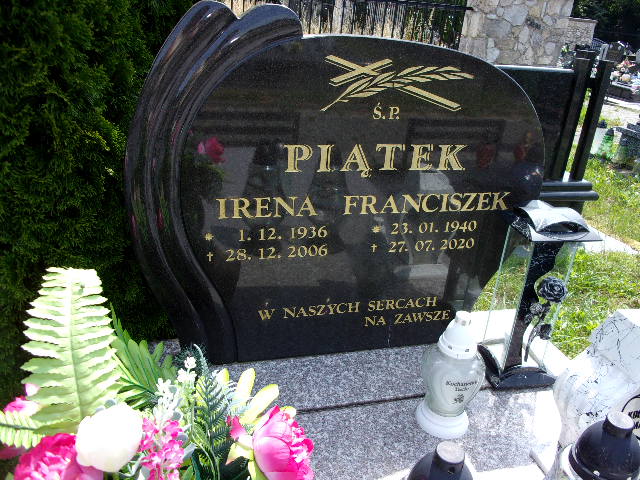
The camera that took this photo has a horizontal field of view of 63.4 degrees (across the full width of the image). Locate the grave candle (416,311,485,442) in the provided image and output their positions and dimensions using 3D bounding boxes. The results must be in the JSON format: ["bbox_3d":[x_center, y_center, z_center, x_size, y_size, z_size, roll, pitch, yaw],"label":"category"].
[{"bbox_3d":[0.300,0.296,1.179,0.136,0.293,0.125,3,24,-1],"label":"grave candle"}]

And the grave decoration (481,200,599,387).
[{"bbox_3d":[0.557,0.138,1.353,0.169,0.473,0.169,1,24,-6],"label":"grave decoration"}]

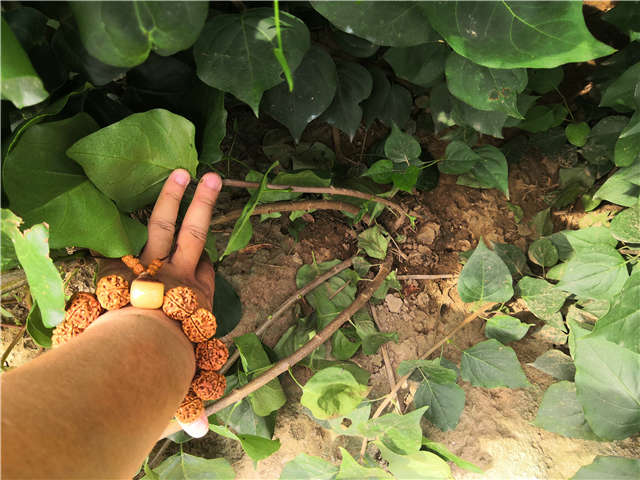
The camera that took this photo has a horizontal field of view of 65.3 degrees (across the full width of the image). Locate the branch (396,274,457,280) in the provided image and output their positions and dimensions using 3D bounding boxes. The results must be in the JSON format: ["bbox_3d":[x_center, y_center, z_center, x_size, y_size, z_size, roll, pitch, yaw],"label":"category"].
[{"bbox_3d":[0.112,0.040,0.527,0.065,0.006,0.006,0,50,0],"label":"branch"}]

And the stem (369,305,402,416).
[{"bbox_3d":[0.073,0.129,0.560,0.012,0.009,0.137,-9,54,-6],"label":"stem"}]

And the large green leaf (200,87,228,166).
[{"bbox_3d":[-0.126,-0.137,0.580,0.046,0.113,0.025,-20,30,-31],"label":"large green leaf"}]

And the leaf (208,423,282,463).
[{"bbox_3d":[-0.063,0.168,0.415,0.056,0.022,0.028,9,51,7],"label":"leaf"}]

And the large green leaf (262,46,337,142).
[{"bbox_3d":[-0.020,-0.182,0.620,0.092,0.132,0.025,6,22,-4],"label":"large green leaf"}]

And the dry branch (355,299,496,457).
[{"bbox_3d":[0.117,0.138,0.537,0.028,0.015,0.244,39,60,24],"label":"dry branch"}]

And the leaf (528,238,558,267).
[{"bbox_3d":[0.239,0.013,0.535,0.032,0.015,0.034,11,51,9],"label":"leaf"}]

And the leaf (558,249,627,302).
[{"bbox_3d":[0.318,0.041,0.583,0.090,0.020,0.056,-19,60,-5],"label":"leaf"}]

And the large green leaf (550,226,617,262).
[{"bbox_3d":[0.273,0.006,0.520,0.063,0.020,0.040,17,52,14],"label":"large green leaf"}]

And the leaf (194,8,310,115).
[{"bbox_3d":[-0.066,-0.178,0.500,0.108,0.100,0.025,3,26,-1],"label":"leaf"}]

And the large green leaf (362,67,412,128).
[{"bbox_3d":[0.086,-0.184,0.640,0.064,0.091,0.025,5,25,6],"label":"large green leaf"}]

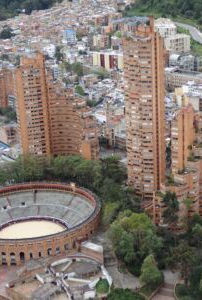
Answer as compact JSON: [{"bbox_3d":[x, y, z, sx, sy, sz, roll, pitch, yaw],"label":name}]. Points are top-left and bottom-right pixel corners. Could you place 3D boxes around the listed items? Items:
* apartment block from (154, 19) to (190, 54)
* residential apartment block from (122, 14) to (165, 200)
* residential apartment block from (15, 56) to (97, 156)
[{"bbox_3d":[79.090,-122.880,627.360,35.000,29.000,27.000,-8,18,-17],"label":"apartment block"},{"bbox_3d":[28.120,-23.580,360.490,24.500,116.000,25.000,-2,17,4],"label":"residential apartment block"},{"bbox_3d":[-31.020,-30.470,415.220,57.000,79.000,36.000,-4,17,-4],"label":"residential apartment block"}]

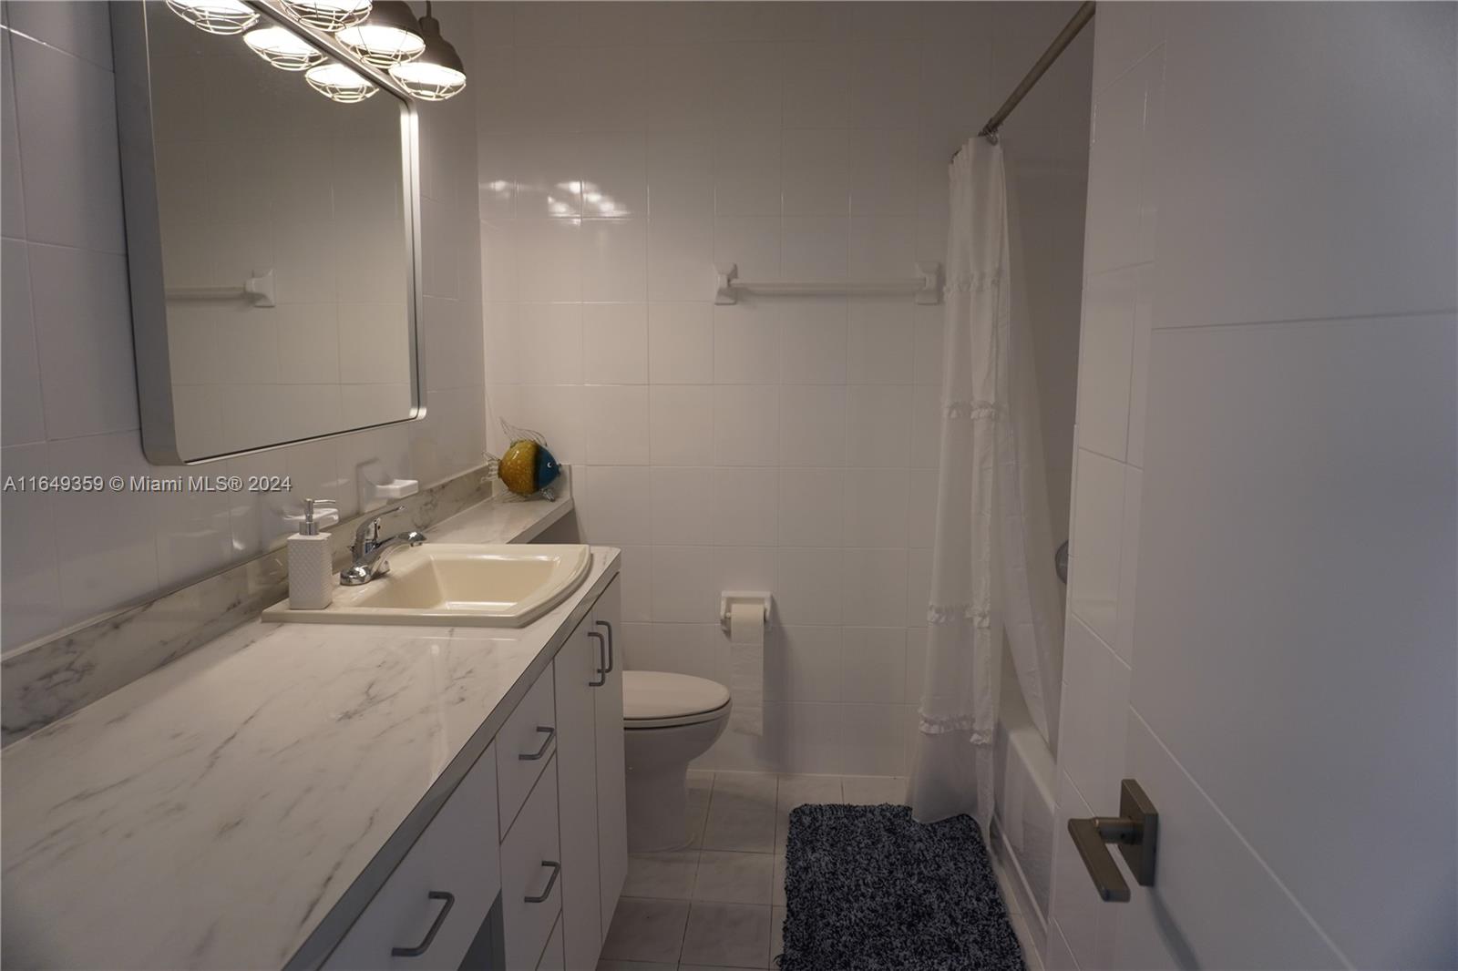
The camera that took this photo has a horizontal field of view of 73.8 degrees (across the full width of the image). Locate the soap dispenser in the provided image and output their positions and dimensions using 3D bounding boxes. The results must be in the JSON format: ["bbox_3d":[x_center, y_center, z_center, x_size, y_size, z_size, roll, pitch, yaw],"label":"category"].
[{"bbox_3d":[-0.725,0.117,1.716,0.081,0.191,0.063,1,8,4],"label":"soap dispenser"}]

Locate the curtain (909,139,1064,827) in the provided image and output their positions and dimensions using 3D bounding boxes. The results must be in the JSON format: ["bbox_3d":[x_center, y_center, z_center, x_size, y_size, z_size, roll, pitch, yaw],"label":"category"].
[{"bbox_3d":[0.718,0.029,2.726,0.350,1.835,0.495,1,8,4],"label":"curtain"}]

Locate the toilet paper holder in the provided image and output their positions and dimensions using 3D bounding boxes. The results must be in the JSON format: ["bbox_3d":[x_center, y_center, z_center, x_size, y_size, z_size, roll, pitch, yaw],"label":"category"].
[{"bbox_3d":[0.048,0.404,3.047,0.161,0.117,0.089,1,8,4],"label":"toilet paper holder"}]

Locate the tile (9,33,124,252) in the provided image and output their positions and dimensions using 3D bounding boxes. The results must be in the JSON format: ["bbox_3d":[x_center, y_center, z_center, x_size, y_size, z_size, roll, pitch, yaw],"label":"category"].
[{"bbox_3d":[-0.878,-0.446,1.302,0.009,0.250,0.200,1,8,4],"label":"tile"}]

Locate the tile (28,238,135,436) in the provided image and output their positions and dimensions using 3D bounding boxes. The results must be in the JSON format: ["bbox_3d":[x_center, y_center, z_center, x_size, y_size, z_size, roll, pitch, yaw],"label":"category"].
[{"bbox_3d":[-0.879,-0.196,1.338,0.009,0.250,0.200,1,8,4],"label":"tile"}]

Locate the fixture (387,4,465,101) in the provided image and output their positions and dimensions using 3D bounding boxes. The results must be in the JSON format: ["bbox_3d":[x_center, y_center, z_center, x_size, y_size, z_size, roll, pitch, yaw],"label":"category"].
[{"bbox_3d":[-0.665,-0.967,2.149,0.178,0.215,0.178,1,8,4],"label":"fixture"}]

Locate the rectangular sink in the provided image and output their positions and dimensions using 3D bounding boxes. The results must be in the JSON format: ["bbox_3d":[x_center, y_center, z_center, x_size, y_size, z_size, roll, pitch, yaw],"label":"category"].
[{"bbox_3d":[-0.543,0.275,1.963,0.489,0.190,0.578,1,8,4],"label":"rectangular sink"}]

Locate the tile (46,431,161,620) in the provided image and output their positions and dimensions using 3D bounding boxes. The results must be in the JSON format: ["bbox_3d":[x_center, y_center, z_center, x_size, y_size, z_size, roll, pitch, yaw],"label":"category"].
[{"bbox_3d":[-0.879,0.053,1.375,0.009,0.250,0.200,1,8,4],"label":"tile"}]

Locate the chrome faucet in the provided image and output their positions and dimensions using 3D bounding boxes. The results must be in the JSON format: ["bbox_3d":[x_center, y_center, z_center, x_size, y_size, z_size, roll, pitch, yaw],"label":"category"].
[{"bbox_3d":[-0.674,0.112,1.923,0.162,0.142,0.152,1,8,4],"label":"chrome faucet"}]

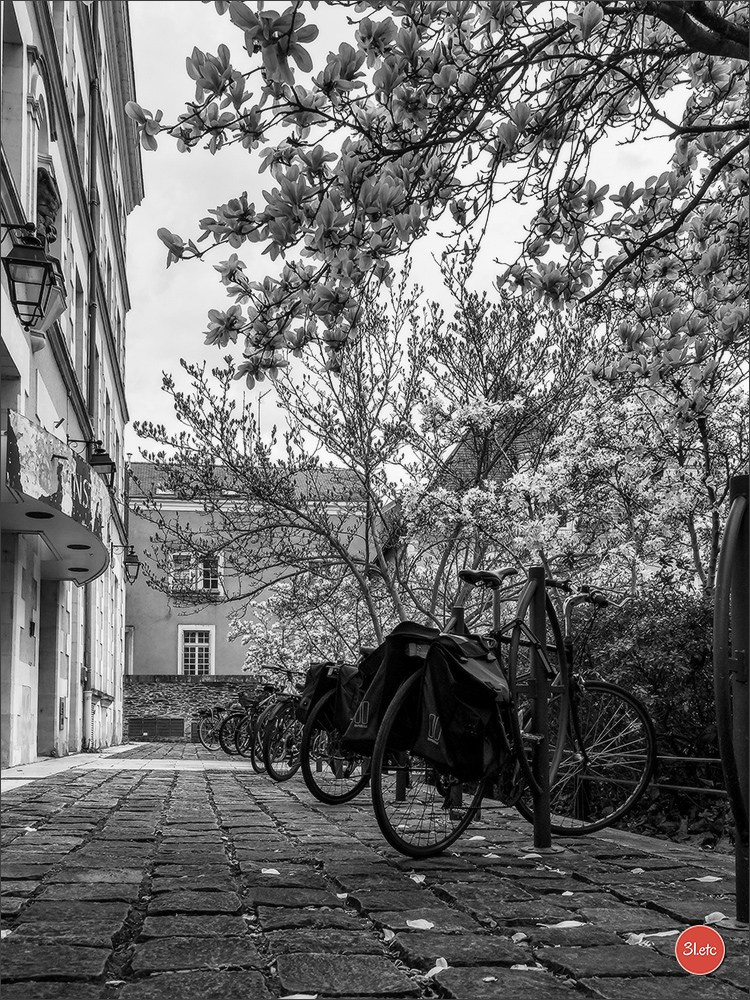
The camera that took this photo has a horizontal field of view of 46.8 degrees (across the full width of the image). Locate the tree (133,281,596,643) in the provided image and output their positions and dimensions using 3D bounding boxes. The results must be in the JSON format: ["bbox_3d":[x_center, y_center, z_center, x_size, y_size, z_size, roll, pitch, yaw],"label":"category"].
[{"bbox_3d":[-0.121,0.306,10.000,5.000,5.500,4.500,0,-12,0],"label":"tree"}]

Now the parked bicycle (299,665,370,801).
[{"bbox_3d":[0.146,1.374,5.400,0.580,1.060,1.740,-10,-15,39],"label":"parked bicycle"}]

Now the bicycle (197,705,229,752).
[{"bbox_3d":[-2.649,4.200,16.000,0.550,0.980,1.650,-9,-15,36],"label":"bicycle"}]

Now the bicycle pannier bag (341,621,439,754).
[{"bbox_3d":[0.075,0.724,3.330,0.220,0.480,0.370,-11,-16,42],"label":"bicycle pannier bag"}]

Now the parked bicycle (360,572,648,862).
[{"bbox_3d":[0.579,0.851,3.570,0.600,1.120,1.740,-12,-17,43],"label":"parked bicycle"}]

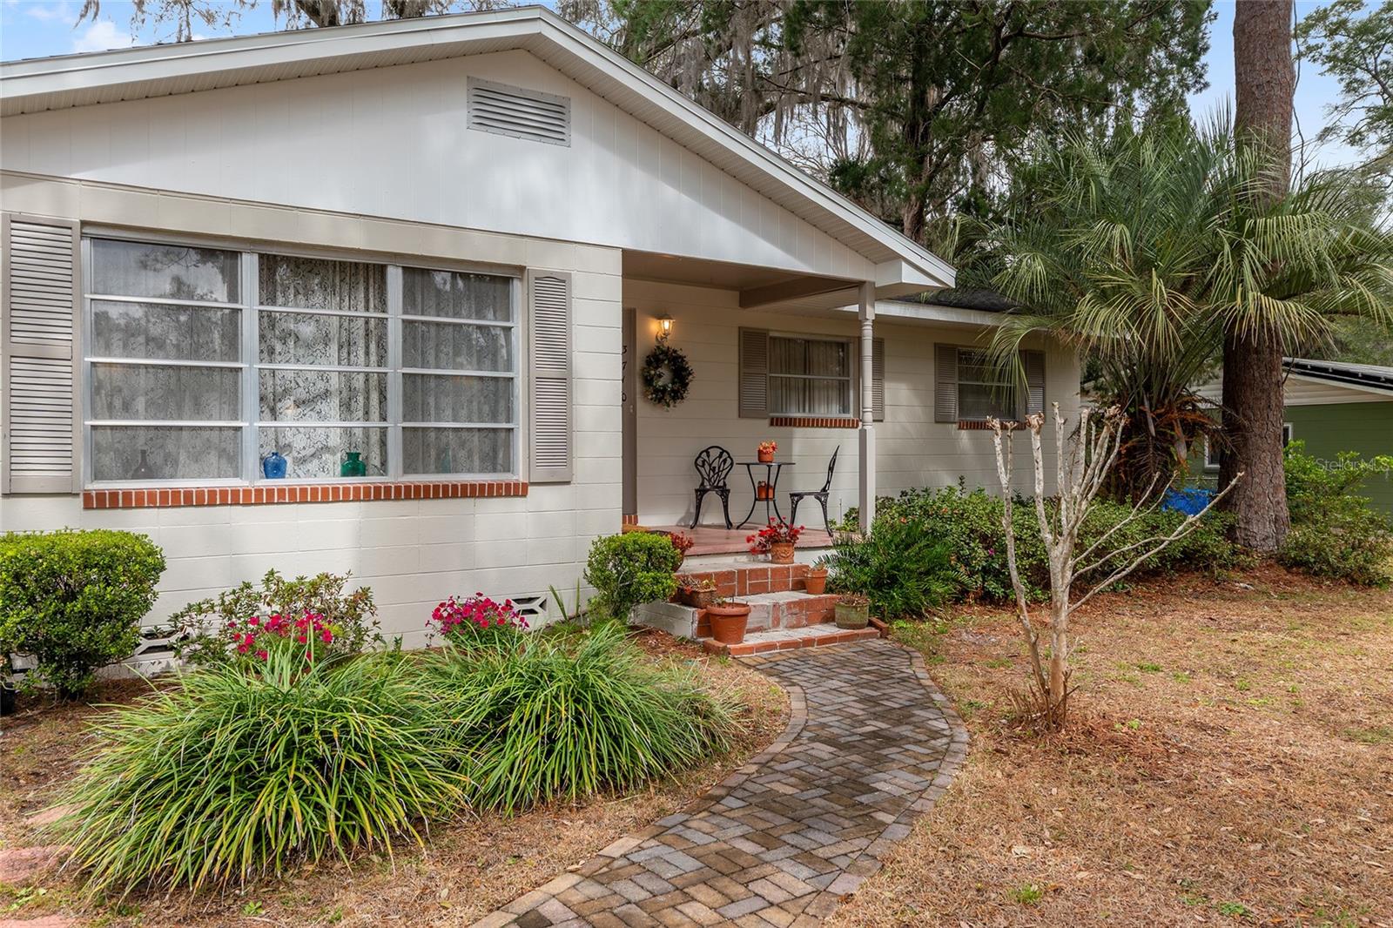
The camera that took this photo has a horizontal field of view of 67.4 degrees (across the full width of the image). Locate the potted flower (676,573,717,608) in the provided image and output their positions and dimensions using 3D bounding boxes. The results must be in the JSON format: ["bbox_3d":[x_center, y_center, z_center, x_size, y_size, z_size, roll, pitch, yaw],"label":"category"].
[{"bbox_3d":[0.009,0.908,7.596,0.200,0.235,0.330,-1,1,-33],"label":"potted flower"}]

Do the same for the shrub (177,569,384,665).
[{"bbox_3d":[-2.571,0.982,6.448,1.150,0.650,0.800,-1,1,-33],"label":"shrub"}]

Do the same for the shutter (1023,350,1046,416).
[{"bbox_3d":[4.629,-1.040,14.254,0.380,1.000,0.040,-1,1,-33],"label":"shutter"}]

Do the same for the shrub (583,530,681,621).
[{"bbox_3d":[-0.463,0.823,7.530,0.660,0.670,0.620,0,1,0],"label":"shrub"}]

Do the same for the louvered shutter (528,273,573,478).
[{"bbox_3d":[-1.103,-0.652,7.854,0.360,1.590,0.040,-1,1,-33],"label":"louvered shutter"}]

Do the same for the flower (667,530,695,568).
[{"bbox_3d":[-0.236,0.665,7.950,0.420,0.330,0.400,0,1,-34],"label":"flower"}]

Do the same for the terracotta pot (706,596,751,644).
[{"bbox_3d":[0.224,1.101,7.240,0.305,0.275,0.305,0,1,0],"label":"terracotta pot"}]

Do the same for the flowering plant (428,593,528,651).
[{"bbox_3d":[-1.486,1.087,7.150,0.640,0.400,0.520,0,1,-34],"label":"flowering plant"}]

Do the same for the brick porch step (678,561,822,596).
[{"bbox_3d":[0.177,0.912,8.296,1.370,0.205,0.590,0,1,-34],"label":"brick porch step"}]

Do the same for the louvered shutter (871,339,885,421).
[{"bbox_3d":[2.116,-1.021,12.620,0.400,1.010,0.040,0,1,-34],"label":"louvered shutter"}]

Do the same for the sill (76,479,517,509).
[{"bbox_3d":[-2.479,0.195,7.030,2.850,0.115,0.150,-1,1,-33],"label":"sill"}]

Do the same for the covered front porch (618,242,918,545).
[{"bbox_3d":[0.054,-0.542,9.757,2.780,2.480,2.620,-1,1,-33],"label":"covered front porch"}]

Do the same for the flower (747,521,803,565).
[{"bbox_3d":[0.639,0.643,8.520,0.420,0.365,0.380,0,1,-34],"label":"flower"}]

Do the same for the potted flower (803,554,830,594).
[{"bbox_3d":[0.915,0.872,8.220,0.200,0.290,0.200,-1,1,-33],"label":"potted flower"}]

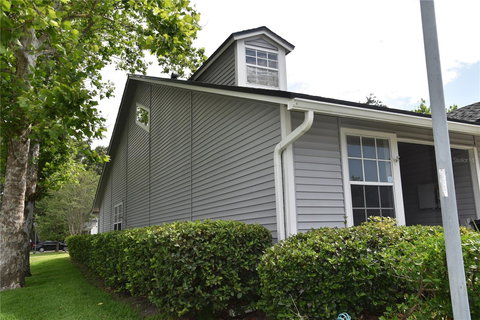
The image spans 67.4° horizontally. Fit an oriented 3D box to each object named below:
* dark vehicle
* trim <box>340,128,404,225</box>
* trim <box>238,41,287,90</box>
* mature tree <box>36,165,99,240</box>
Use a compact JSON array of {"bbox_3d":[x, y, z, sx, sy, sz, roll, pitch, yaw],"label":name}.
[{"bbox_3d":[-24.600,11.520,48.000,4.600,1.450,1.800,3,-12,-26],"label":"dark vehicle"},{"bbox_3d":[1.999,0.338,5.362,1.196,1.598,0.100,4,-12,-28],"label":"trim"},{"bbox_3d":[0.496,-1.968,7.671,1.208,0.937,0.100,4,-12,-28],"label":"trim"},{"bbox_3d":[-18.579,5.038,39.000,6.400,8.800,6.400,4,-12,-28],"label":"mature tree"}]

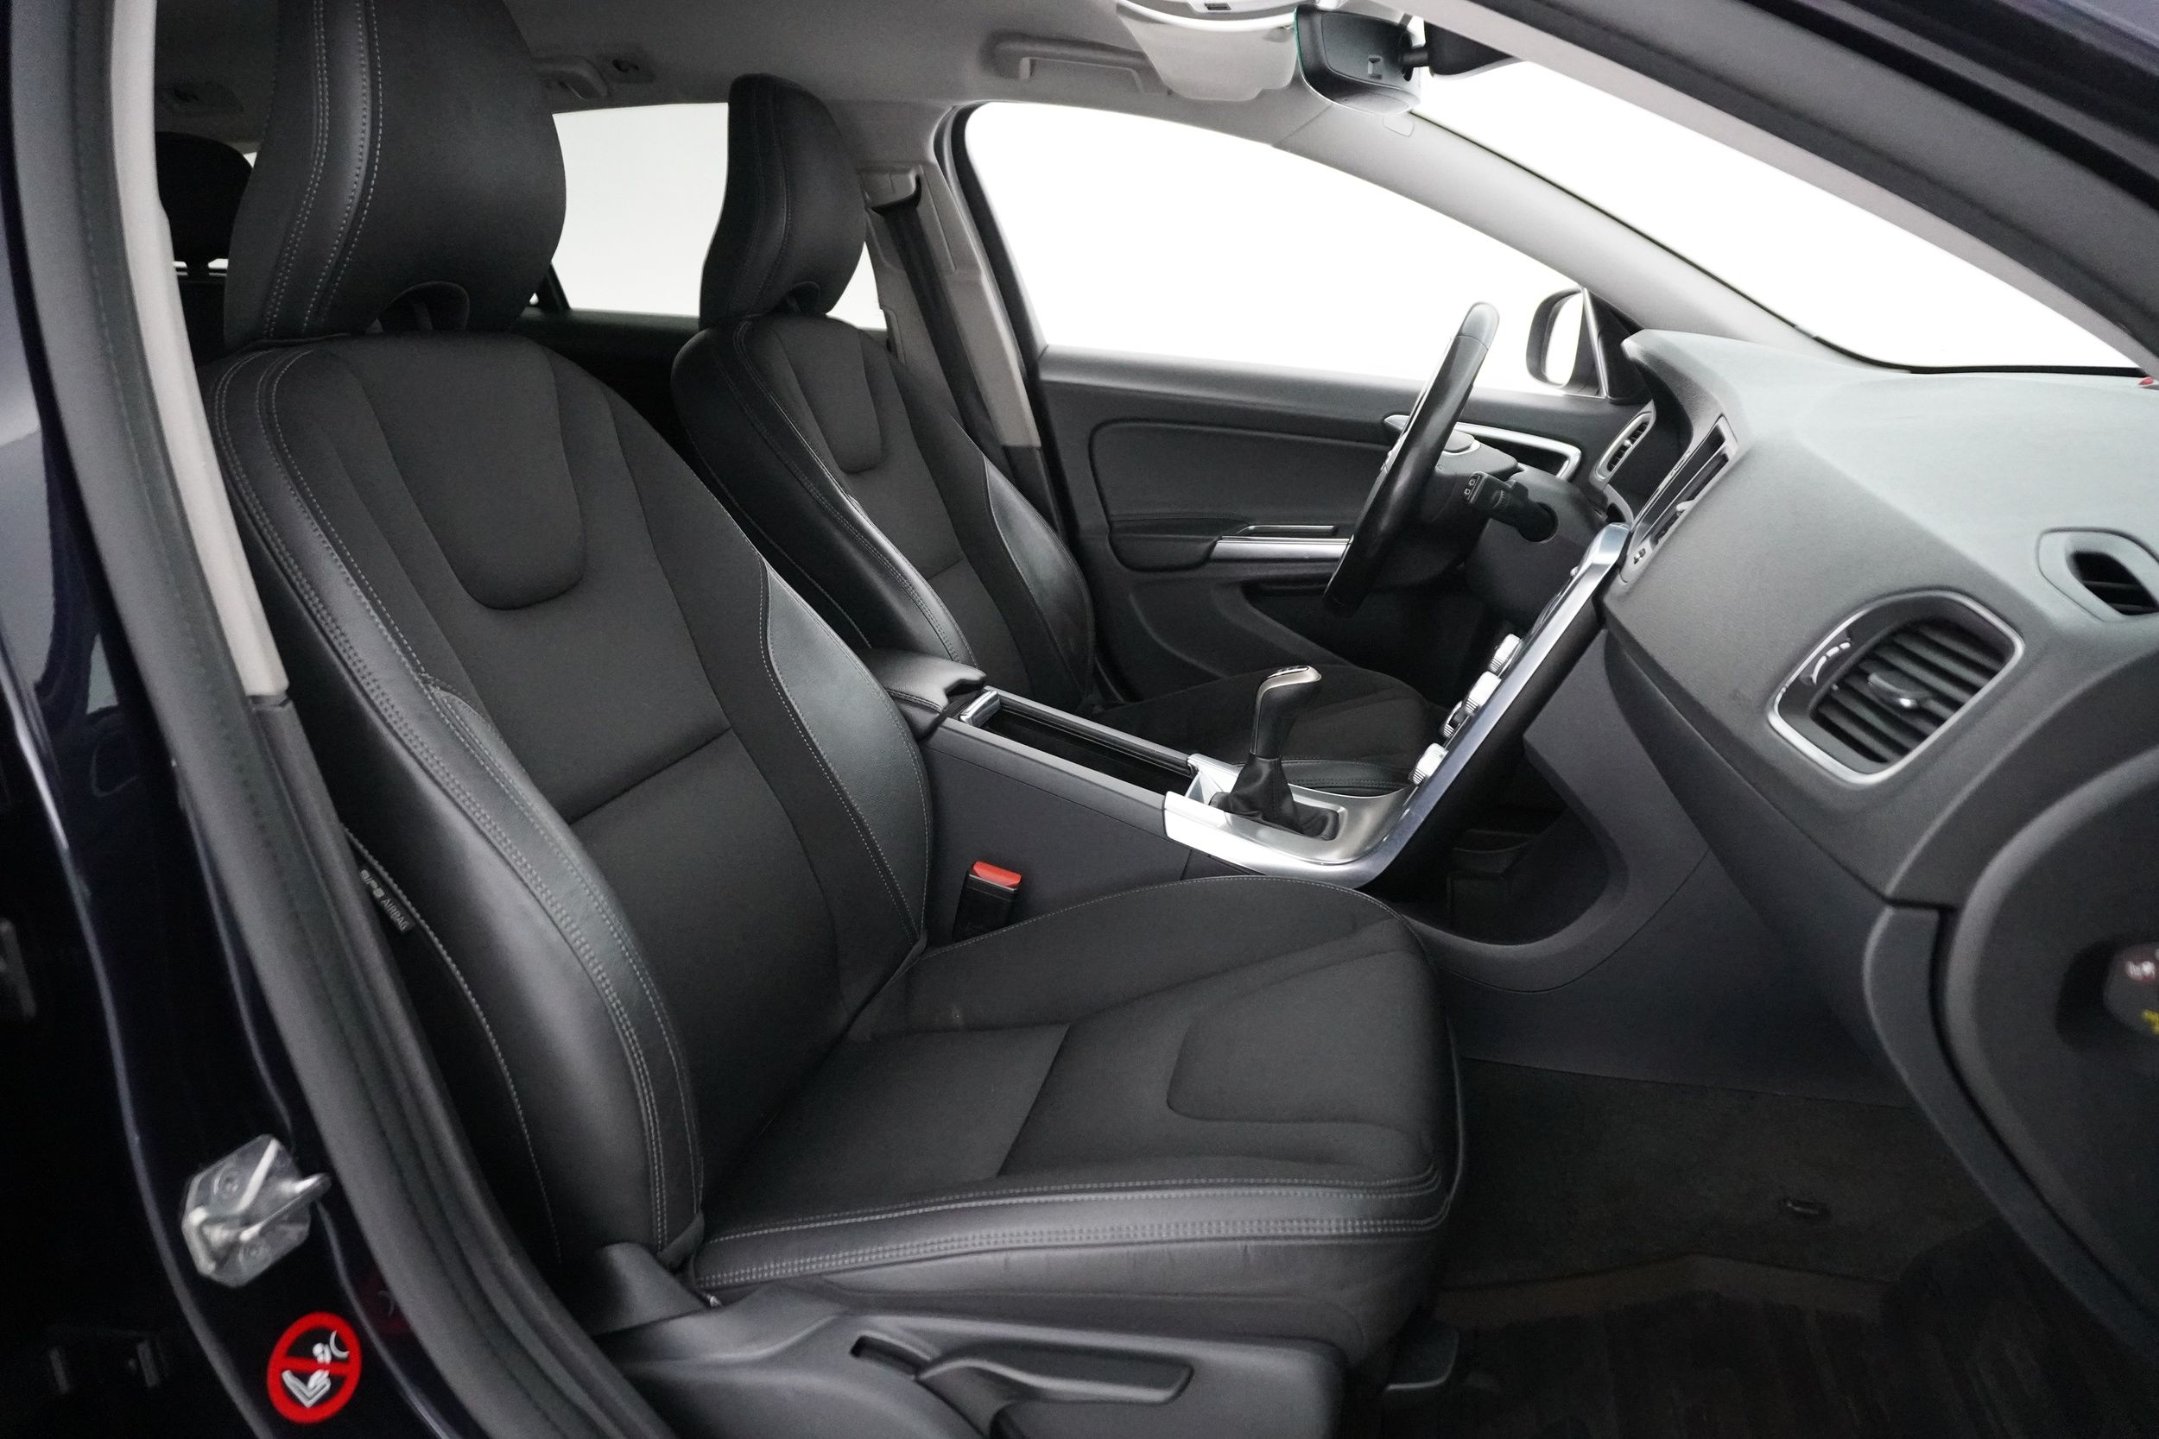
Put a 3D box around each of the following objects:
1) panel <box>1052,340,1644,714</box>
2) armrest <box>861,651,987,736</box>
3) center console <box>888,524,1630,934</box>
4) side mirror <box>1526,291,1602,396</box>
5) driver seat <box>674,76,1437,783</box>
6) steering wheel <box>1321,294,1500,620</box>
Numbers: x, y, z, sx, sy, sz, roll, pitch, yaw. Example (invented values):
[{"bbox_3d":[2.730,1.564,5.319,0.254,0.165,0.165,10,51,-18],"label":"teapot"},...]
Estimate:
[{"bbox_3d":[0.384,-0.209,2.013,0.940,0.600,0.140,4,17,14],"label":"panel"},{"bbox_3d":[-0.235,-0.042,1.474,0.260,0.075,0.190,10,18,12],"label":"armrest"},{"bbox_3d":[0.100,-0.004,1.396,0.780,0.440,0.250,4,17,14],"label":"center console"},{"bbox_3d":[0.736,-0.545,2.070,0.150,0.150,0.230,1,16,2],"label":"side mirror"},{"bbox_3d":[-0.017,-0.267,1.748,0.920,0.980,0.550,4,17,14],"label":"driver seat"},{"bbox_3d":[0.386,-0.291,1.640,0.100,0.380,0.380,27,21,6],"label":"steering wheel"}]

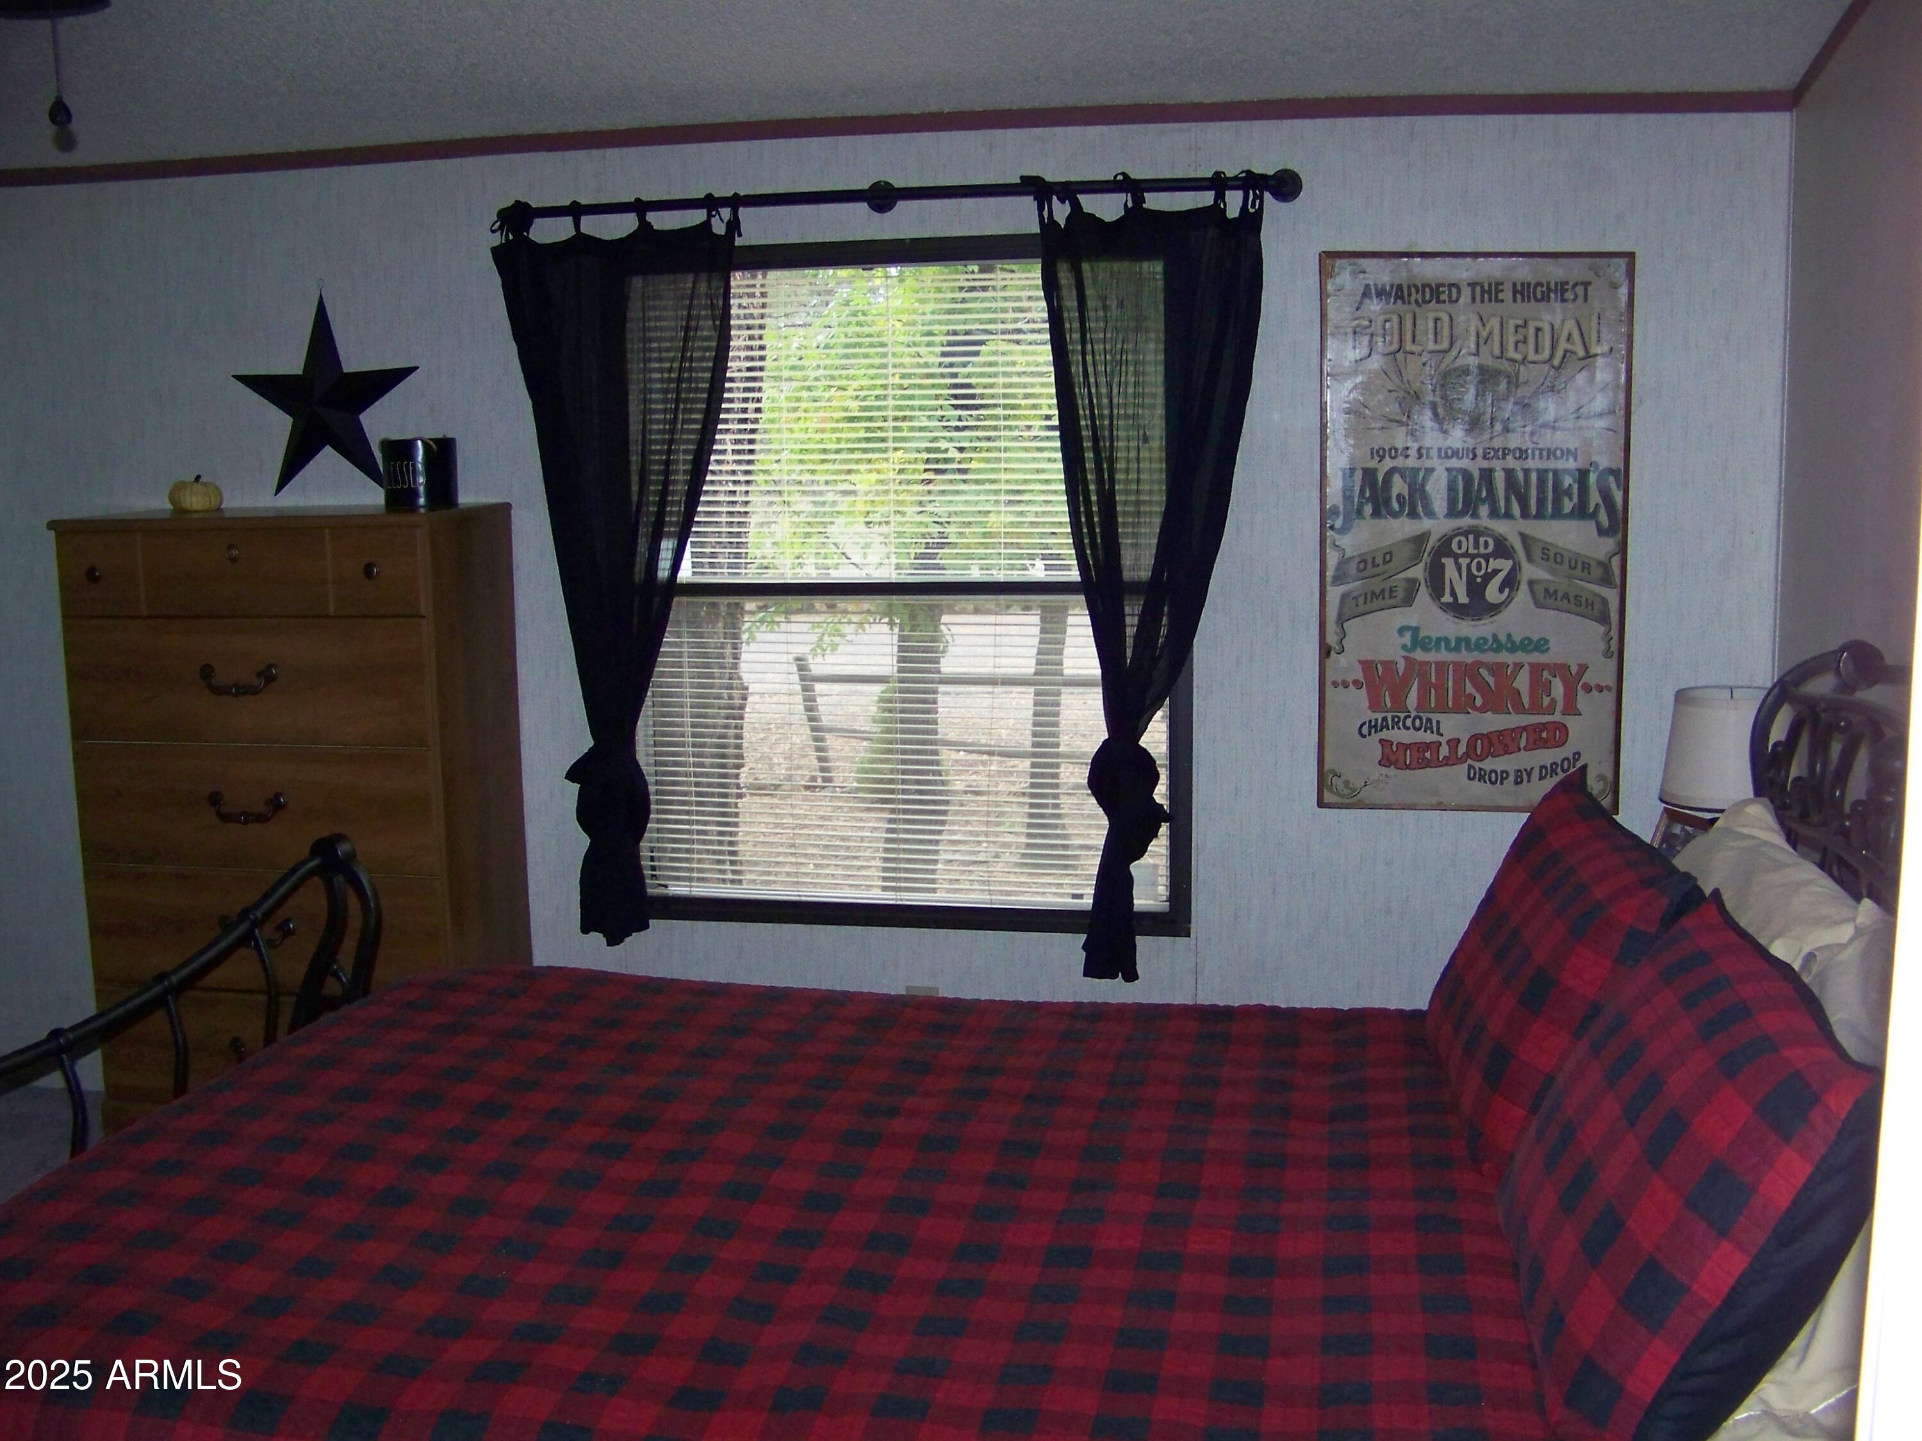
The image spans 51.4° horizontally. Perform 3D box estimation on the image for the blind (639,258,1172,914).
[{"bbox_3d":[-0.132,-0.276,4.263,1.143,1.360,0.040,1,8,11],"label":"blind"}]

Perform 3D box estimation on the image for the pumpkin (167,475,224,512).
[{"bbox_3d":[-1.637,-0.485,4.274,0.116,0.078,0.116,1,8,11],"label":"pumpkin"}]

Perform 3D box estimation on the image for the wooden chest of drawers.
[{"bbox_3d":[-1.401,0.250,4.311,0.815,1.399,0.428,0,8,10],"label":"wooden chest of drawers"}]

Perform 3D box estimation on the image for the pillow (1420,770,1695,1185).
[{"bbox_3d":[0.804,0.316,2.639,0.170,0.480,0.670,30,11,0],"label":"pillow"}]

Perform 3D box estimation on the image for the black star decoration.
[{"bbox_3d":[-1.396,-0.717,4.397,0.448,0.438,0.060,1,8,11],"label":"black star decoration"}]

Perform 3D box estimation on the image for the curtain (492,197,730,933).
[{"bbox_3d":[-0.713,-0.287,4.269,0.533,1.585,0.120,1,8,11],"label":"curtain"}]

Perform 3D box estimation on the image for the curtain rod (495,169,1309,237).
[{"bbox_3d":[-0.157,-1.061,4.080,1.681,0.070,0.110,1,8,11],"label":"curtain rod"}]

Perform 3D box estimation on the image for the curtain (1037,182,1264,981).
[{"bbox_3d":[0.385,-0.257,4.064,0.449,1.626,0.120,1,8,11],"label":"curtain"}]

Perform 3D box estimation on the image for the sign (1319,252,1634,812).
[{"bbox_3d":[1.023,-0.367,4.007,0.597,1.117,0.022,1,8,11],"label":"sign"}]

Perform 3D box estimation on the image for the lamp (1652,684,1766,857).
[{"bbox_3d":[1.274,0.167,3.339,0.240,0.450,0.240,1,8,11],"label":"lamp"}]

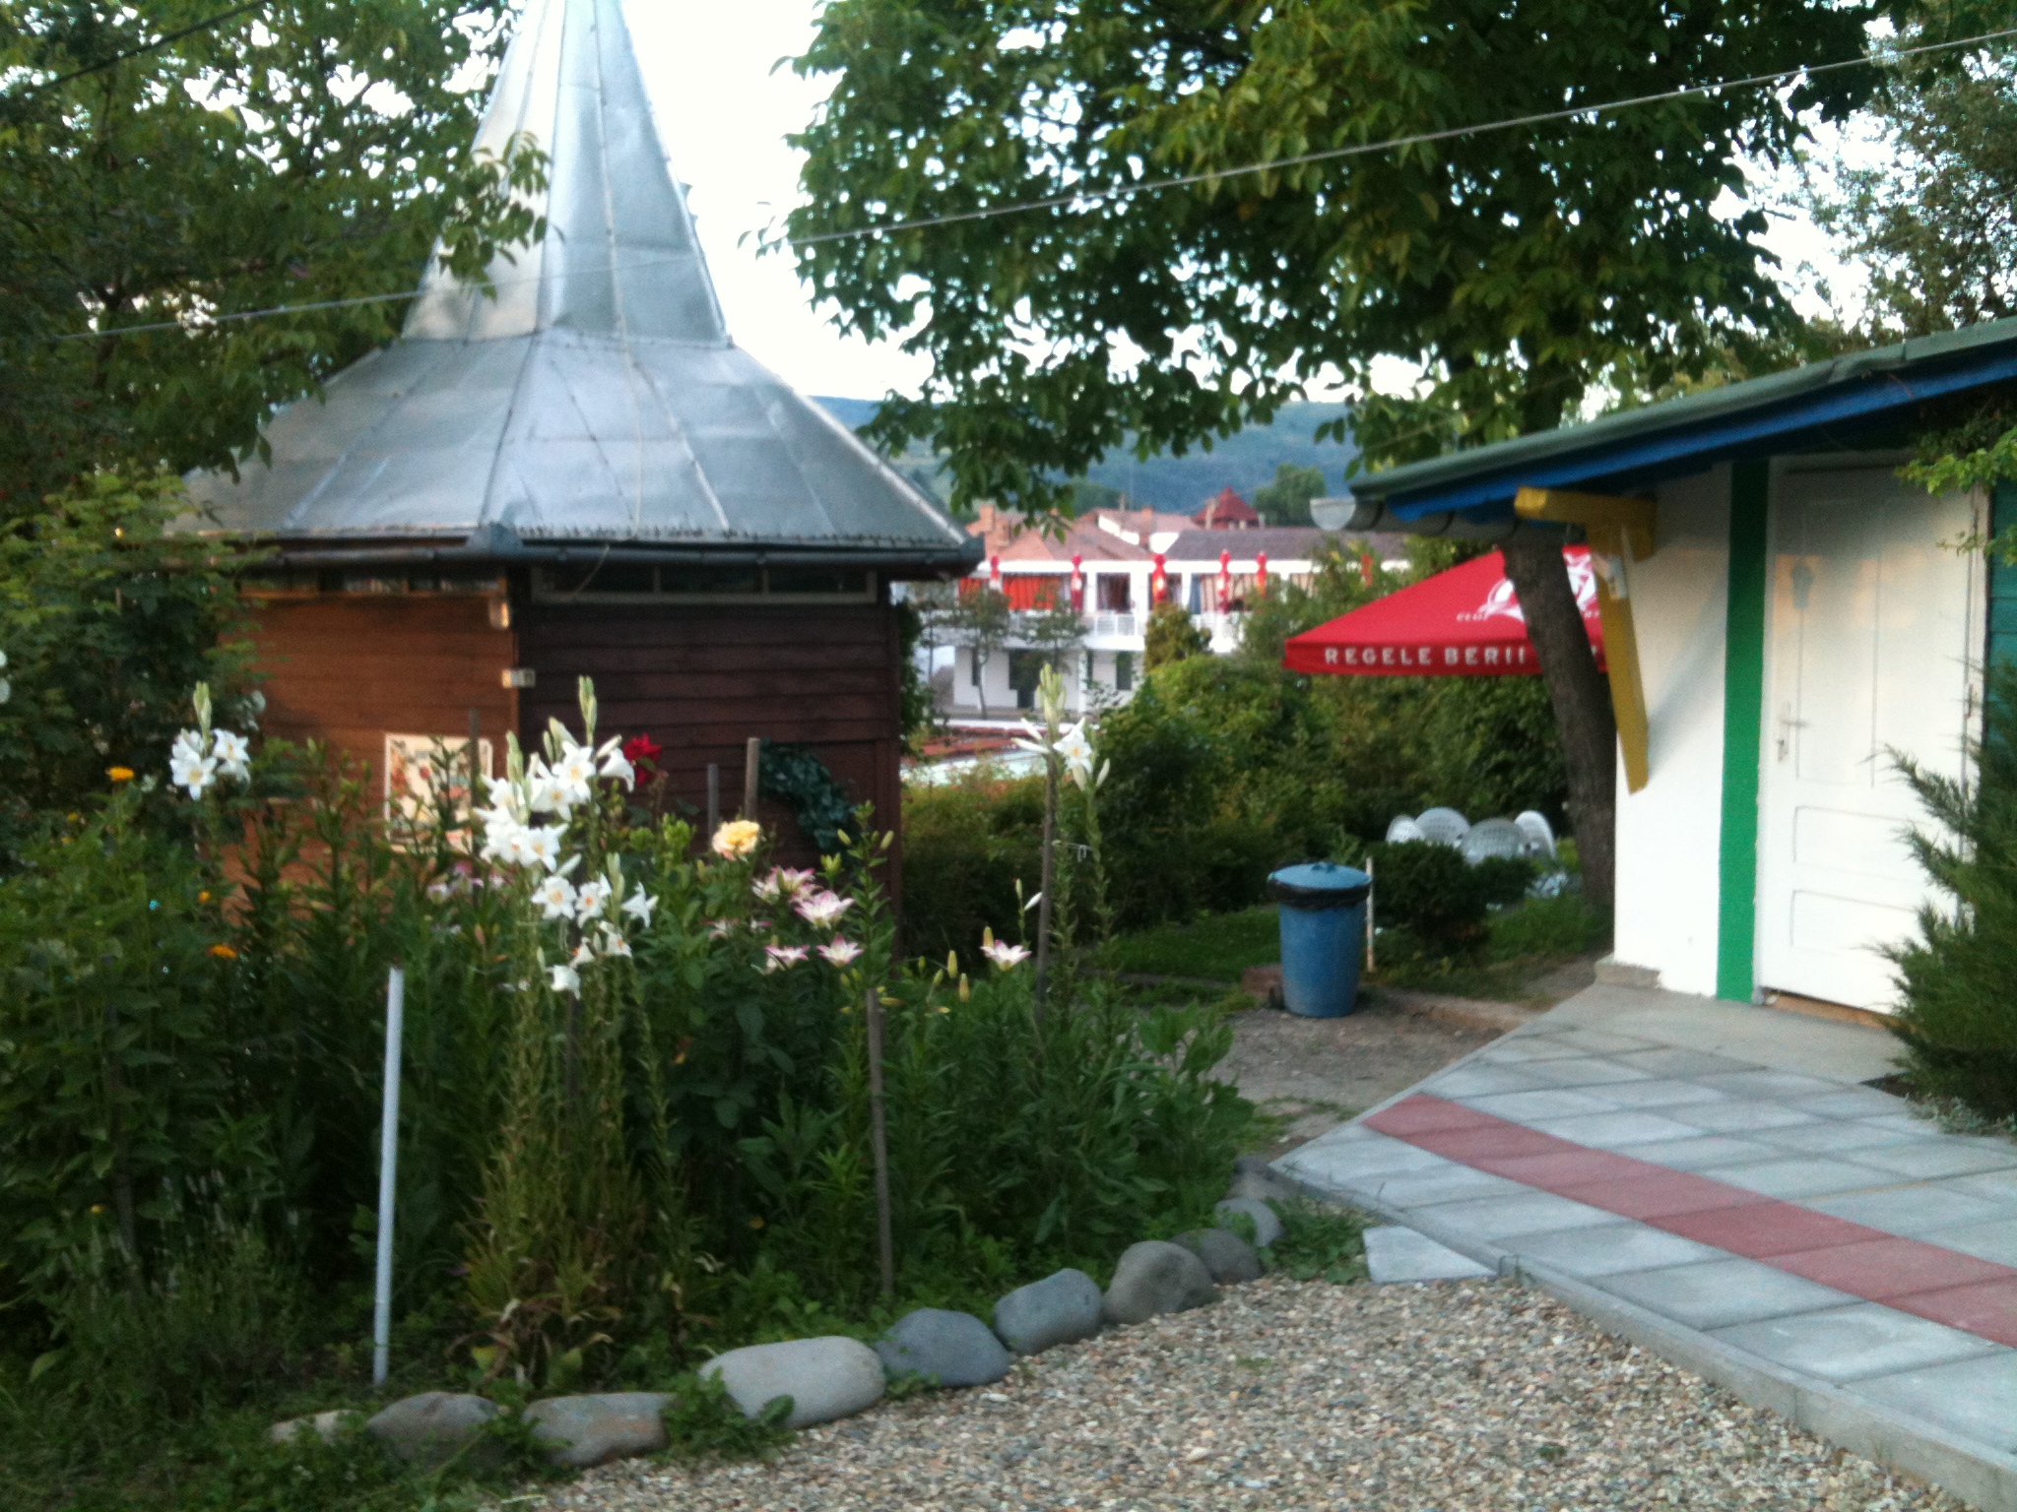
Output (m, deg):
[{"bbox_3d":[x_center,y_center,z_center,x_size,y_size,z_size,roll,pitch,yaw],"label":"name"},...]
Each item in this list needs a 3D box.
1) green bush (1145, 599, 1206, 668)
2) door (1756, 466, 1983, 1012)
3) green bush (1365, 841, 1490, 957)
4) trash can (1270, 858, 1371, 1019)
[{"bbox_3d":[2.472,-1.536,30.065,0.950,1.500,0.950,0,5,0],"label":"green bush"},{"bbox_3d":[3.215,-0.069,7.621,0.080,2.065,0.936,-3,6,-29],"label":"door"},{"bbox_3d":[2.138,0.735,10.400,0.650,0.600,0.620,0,5,0],"label":"green bush"},{"bbox_3d":[1.301,0.776,8.550,0.440,0.620,0.440,0,5,0],"label":"trash can"}]

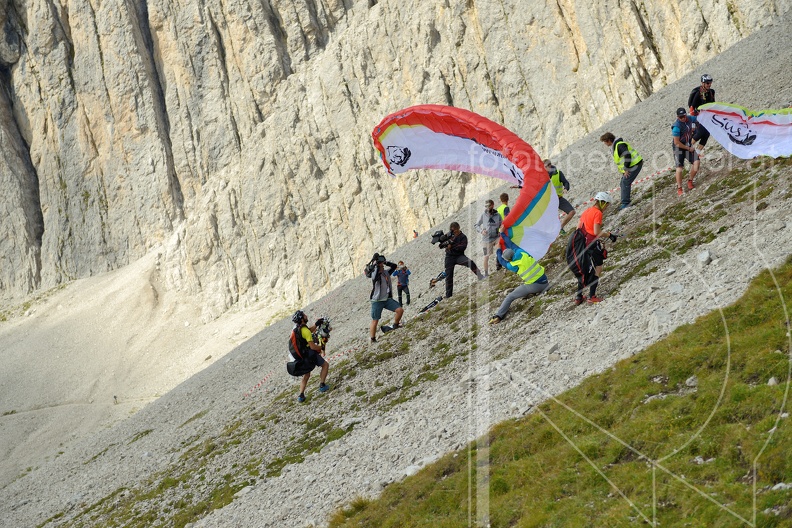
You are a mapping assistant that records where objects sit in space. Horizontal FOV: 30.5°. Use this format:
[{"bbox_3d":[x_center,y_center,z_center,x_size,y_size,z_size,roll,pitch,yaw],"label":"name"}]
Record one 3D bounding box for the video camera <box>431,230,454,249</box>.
[{"bbox_3d":[1.036,-0.540,32.000,0.280,0.320,0.560,0,15,45],"label":"video camera"}]

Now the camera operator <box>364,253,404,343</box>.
[{"bbox_3d":[-0.233,0.678,29.400,0.700,1.800,0.620,0,0,-20],"label":"camera operator"}]

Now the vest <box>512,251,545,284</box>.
[{"bbox_3d":[2.409,0.064,26.500,0.460,0.600,0.300,-39,-26,-13],"label":"vest"}]

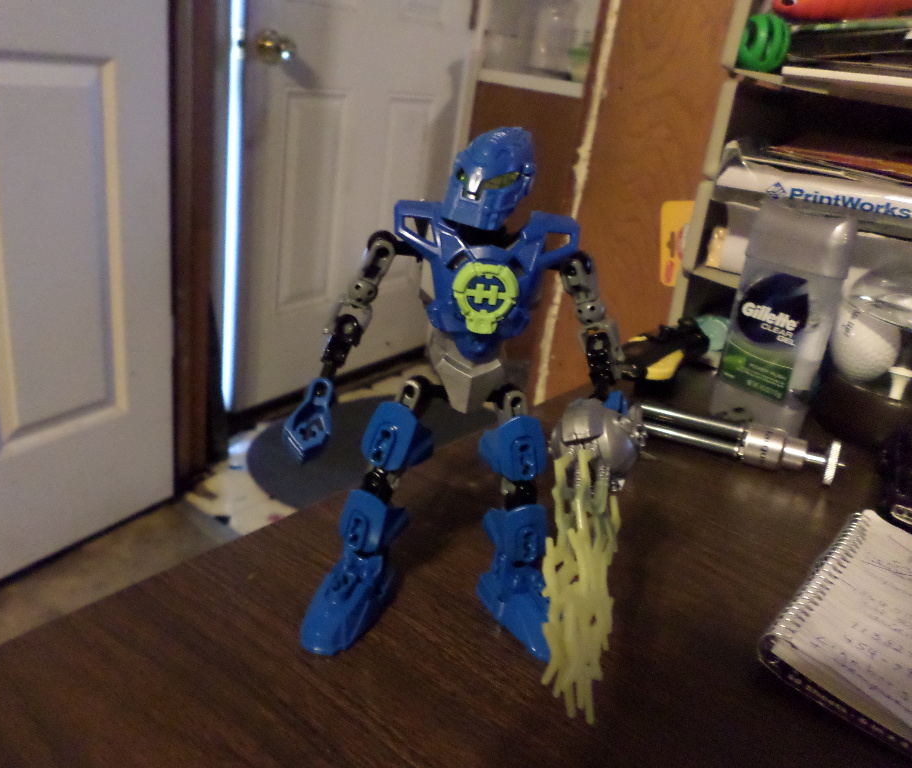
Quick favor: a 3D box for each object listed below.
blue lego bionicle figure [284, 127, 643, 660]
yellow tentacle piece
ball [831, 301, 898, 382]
[{"bbox_3d":[0.002,0.007,0.248,0.117,0.178,0.066,5,22,-7],"label":"blue lego bionicle figure"},{"bbox_3d":[0.039,0.065,0.233,0.025,0.089,0.023,-1,8,4],"label":"yellow tentacle piece"},{"bbox_3d":[0.271,-0.026,0.490,0.043,0.043,0.043,8,22,0],"label":"ball"}]

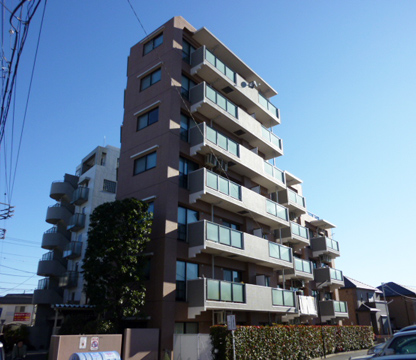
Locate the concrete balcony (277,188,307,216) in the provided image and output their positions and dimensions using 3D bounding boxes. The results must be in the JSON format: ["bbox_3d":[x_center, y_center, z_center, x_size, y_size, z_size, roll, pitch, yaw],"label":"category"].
[{"bbox_3d":[7.133,2.128,30.414,1.470,1.650,3.187,-18,-29,37],"label":"concrete balcony"}]

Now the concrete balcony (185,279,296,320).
[{"bbox_3d":[2.364,6.906,19.583,1.170,1.697,9.131,-18,-29,37],"label":"concrete balcony"}]

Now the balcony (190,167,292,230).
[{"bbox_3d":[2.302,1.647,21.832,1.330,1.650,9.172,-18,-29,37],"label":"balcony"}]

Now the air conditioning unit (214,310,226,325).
[{"bbox_3d":[0.834,7.016,17.712,0.320,0.600,0.780,-18,-29,37],"label":"air conditioning unit"}]

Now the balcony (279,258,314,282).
[{"bbox_3d":[7.173,7.383,28.193,1.430,1.667,3.151,-18,-29,37],"label":"balcony"}]

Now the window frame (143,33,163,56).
[{"bbox_3d":[-3.537,-8.800,22.462,1.835,0.948,0.120,-18,-29,37],"label":"window frame"}]

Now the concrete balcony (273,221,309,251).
[{"bbox_3d":[7.140,4.758,29.316,1.470,1.650,3.187,-18,-29,37],"label":"concrete balcony"}]

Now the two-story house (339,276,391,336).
[{"bbox_3d":[18.053,16.003,43.628,6.000,7.201,7.800,-21,-30,40],"label":"two-story house"}]

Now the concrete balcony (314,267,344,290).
[{"bbox_3d":[11.662,9.463,33.216,1.393,1.650,3.215,-18,-29,37],"label":"concrete balcony"}]

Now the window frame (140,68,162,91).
[{"bbox_3d":[-3.488,-6.159,21.443,1.841,0.953,0.120,-18,-29,37],"label":"window frame"}]

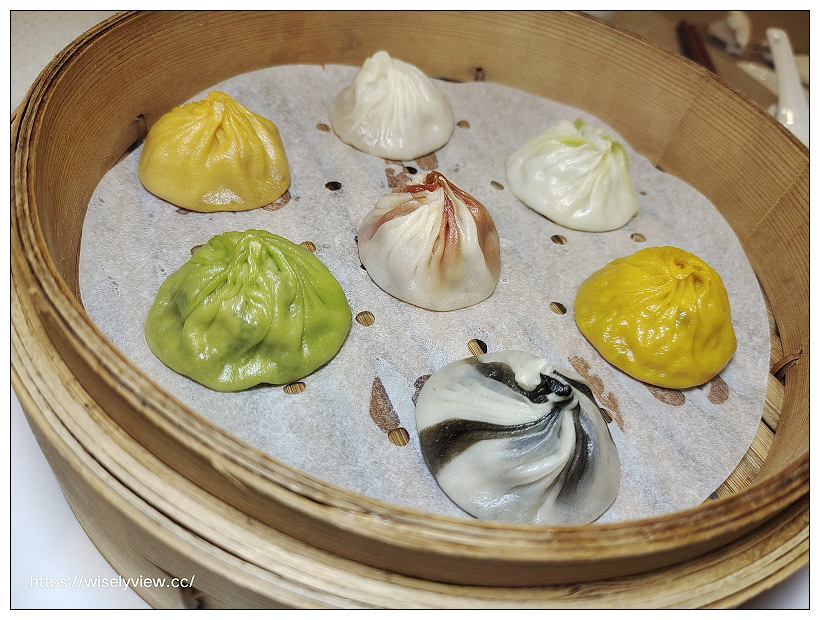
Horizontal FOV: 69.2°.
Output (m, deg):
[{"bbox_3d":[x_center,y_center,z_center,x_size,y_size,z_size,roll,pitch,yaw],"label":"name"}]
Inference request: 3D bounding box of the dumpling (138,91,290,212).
[{"bbox_3d":[-0.065,-0.057,0.196,0.049,0.029,0.045,6,49,-7],"label":"dumpling"}]

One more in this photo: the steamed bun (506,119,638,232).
[{"bbox_3d":[0.064,-0.057,0.223,0.049,0.029,0.052,-15,54,-23],"label":"steamed bun"}]

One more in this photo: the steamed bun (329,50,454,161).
[{"bbox_3d":[-0.004,-0.086,0.235,0.050,0.027,0.054,6,49,-7],"label":"steamed bun"}]

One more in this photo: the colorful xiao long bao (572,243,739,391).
[{"bbox_3d":[0.080,-0.004,0.181,0.050,0.029,0.048,-2,50,-13],"label":"colorful xiao long bao"}]

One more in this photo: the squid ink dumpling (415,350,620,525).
[{"bbox_3d":[0.028,0.026,0.144,0.053,0.029,0.048,40,53,21],"label":"squid ink dumpling"}]

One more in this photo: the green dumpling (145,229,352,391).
[{"bbox_3d":[-0.042,-0.005,0.154,0.052,0.030,0.046,-2,50,-14],"label":"green dumpling"}]

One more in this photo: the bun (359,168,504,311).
[{"bbox_3d":[0.009,-0.026,0.184,0.047,0.030,0.045,14,48,0],"label":"bun"}]

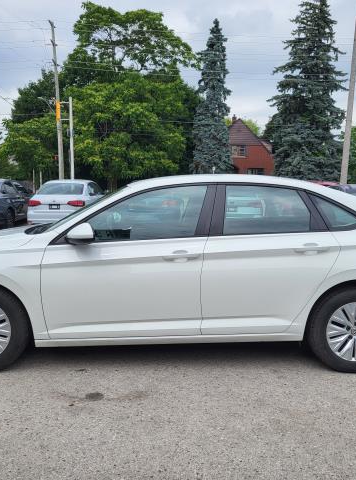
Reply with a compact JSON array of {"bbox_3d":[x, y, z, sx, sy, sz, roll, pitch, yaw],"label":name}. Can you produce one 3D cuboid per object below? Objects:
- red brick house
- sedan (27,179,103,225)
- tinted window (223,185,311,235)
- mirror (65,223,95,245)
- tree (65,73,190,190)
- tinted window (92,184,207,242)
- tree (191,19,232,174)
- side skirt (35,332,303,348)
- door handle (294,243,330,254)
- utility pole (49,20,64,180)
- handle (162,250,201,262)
[{"bbox_3d":[7.604,-9.876,57.591,8.400,9.636,9.500,1,6,-3],"label":"red brick house"},{"bbox_3d":[-3.374,-1.303,15.691,1.780,1.455,4.630,1,7,1],"label":"sedan"},{"bbox_3d":[0.654,-0.222,3.495,0.632,0.375,0.070,1,-16,-4],"label":"tinted window"},{"bbox_3d":[-0.661,-0.039,3.237,0.170,0.150,0.210,0,7,-2],"label":"mirror"},{"bbox_3d":[-3.724,-7.391,35.628,9.286,9.746,8.500,0,6,-6],"label":"tree"},{"bbox_3d":[-0.226,-0.193,3.443,0.920,0.420,0.050,0,-13,-2],"label":"tinted window"},{"bbox_3d":[3.016,-11.482,41.551,3.900,15.520,3.900,1,7,0],"label":"tree"},{"bbox_3d":[-0.057,0.713,3.449,1.910,0.085,0.090,0,7,-2],"label":"side skirt"},{"bbox_3d":[0.940,0.070,3.351,0.245,0.060,0.060,0,7,-2],"label":"door handle"},{"bbox_3d":[-6.695,-6.770,26.598,0.360,10.314,0.360,-4,6,-2],"label":"utility pole"},{"bbox_3d":[0.025,0.116,3.365,0.265,0.075,0.060,1,6,-3],"label":"handle"}]

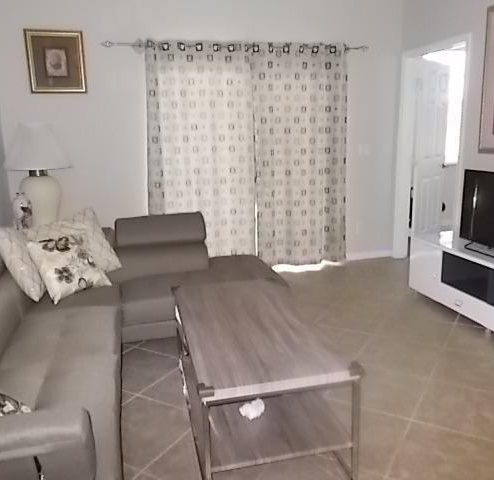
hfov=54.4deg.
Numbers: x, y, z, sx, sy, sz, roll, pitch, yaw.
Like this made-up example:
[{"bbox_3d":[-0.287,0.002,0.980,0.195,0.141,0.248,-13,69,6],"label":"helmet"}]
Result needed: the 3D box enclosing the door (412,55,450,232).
[{"bbox_3d":[2.020,-0.866,5.303,0.040,2.030,0.833,9,16,41],"label":"door"}]

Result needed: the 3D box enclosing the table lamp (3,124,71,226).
[{"bbox_3d":[-1.623,-0.459,3.780,0.497,0.897,0.497,-5,12,-13],"label":"table lamp"}]

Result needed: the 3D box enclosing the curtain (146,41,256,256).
[{"bbox_3d":[-0.416,-0.733,4.575,1.010,2.161,0.120,-5,12,-13],"label":"curtain"}]

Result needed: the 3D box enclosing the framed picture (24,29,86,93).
[{"bbox_3d":[-1.651,-1.548,4.173,0.460,0.513,0.030,-5,12,-13],"label":"framed picture"}]

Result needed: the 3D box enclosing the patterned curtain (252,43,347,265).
[{"bbox_3d":[0.524,-0.810,4.789,1.007,2.161,0.120,-5,12,-13],"label":"patterned curtain"}]

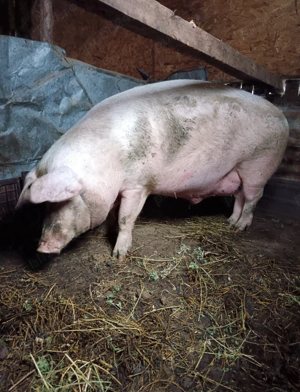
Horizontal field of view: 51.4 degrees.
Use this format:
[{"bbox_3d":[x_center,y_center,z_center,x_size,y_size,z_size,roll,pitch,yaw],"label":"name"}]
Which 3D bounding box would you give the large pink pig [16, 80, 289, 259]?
[{"bbox_3d":[0.123,-0.165,1.810,1.560,0.900,0.520,-8,21,-23],"label":"large pink pig"}]

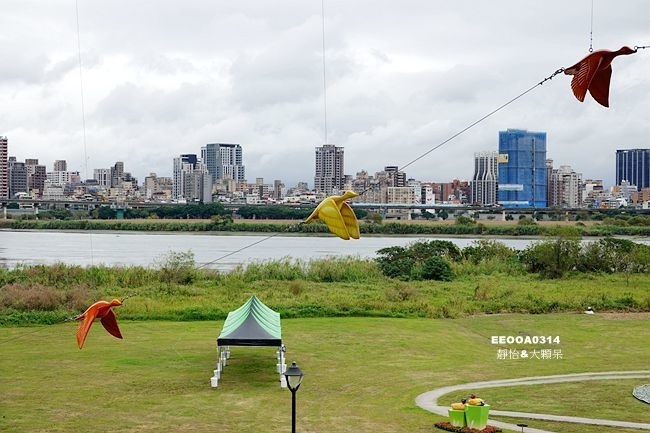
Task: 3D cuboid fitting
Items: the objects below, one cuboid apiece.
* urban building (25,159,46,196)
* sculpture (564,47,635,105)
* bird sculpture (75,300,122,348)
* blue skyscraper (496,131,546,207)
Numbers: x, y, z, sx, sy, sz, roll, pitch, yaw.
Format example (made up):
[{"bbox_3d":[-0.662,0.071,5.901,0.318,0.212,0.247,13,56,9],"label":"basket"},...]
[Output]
[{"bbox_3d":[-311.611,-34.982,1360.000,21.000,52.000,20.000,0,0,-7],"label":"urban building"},{"bbox_3d":[5.545,-2.772,25.200,1.550,1.100,1.250,-12,-6,31],"label":"sculpture"},{"bbox_3d":[-5.319,2.541,30.000,1.550,1.100,1.250,-12,-6,31],"label":"bird sculpture"},{"bbox_3d":[212.825,-48.615,1365.000,45.000,91.000,32.000,0,0,-9],"label":"blue skyscraper"}]

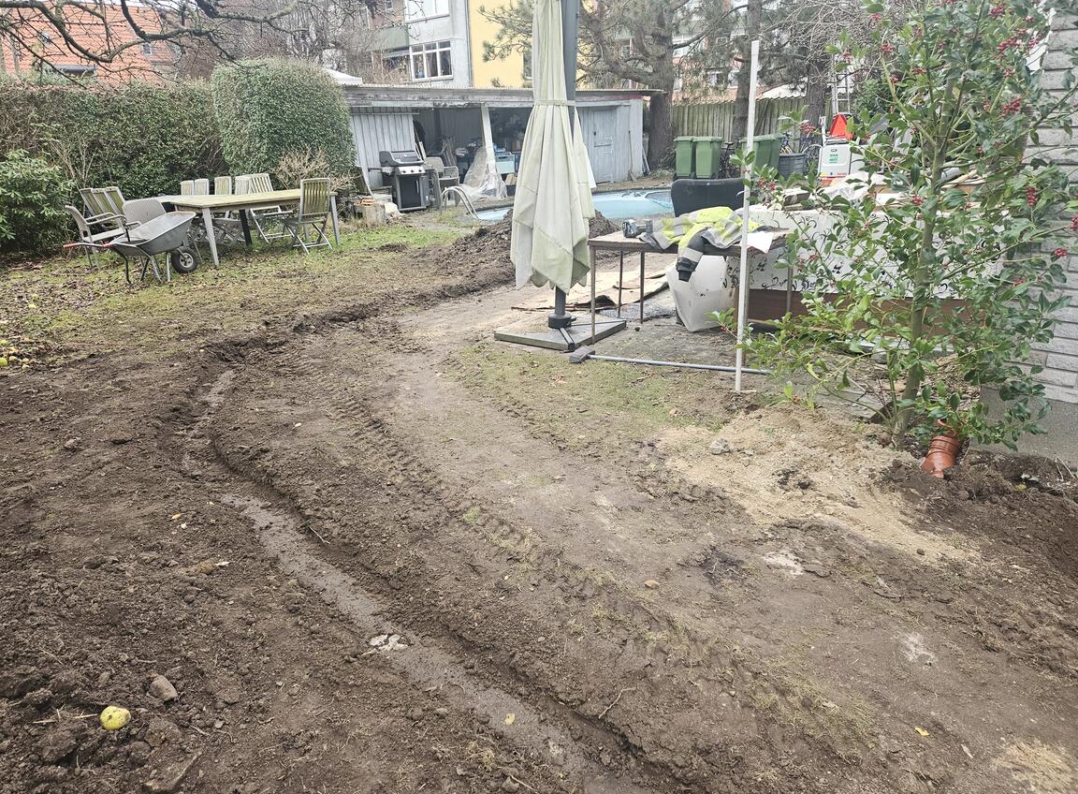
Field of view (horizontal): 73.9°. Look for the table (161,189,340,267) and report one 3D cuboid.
[{"bbox_3d":[-3.746,-2.291,9.614,1.130,0.740,1.822,18,29,42],"label":"table"}]

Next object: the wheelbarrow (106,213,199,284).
[{"bbox_3d":[-4.446,-1.629,8.067,0.630,0.690,1.400,8,23,22],"label":"wheelbarrow"}]

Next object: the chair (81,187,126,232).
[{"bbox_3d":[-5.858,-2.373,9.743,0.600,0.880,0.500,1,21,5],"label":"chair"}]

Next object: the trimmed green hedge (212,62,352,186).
[{"bbox_3d":[-5.147,-5.341,14.659,2.550,2.900,1.900,-8,22,-17],"label":"trimmed green hedge"}]

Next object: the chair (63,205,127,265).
[{"bbox_3d":[-5.574,-2.051,9.085,0.550,0.810,0.610,16,27,39],"label":"chair"}]

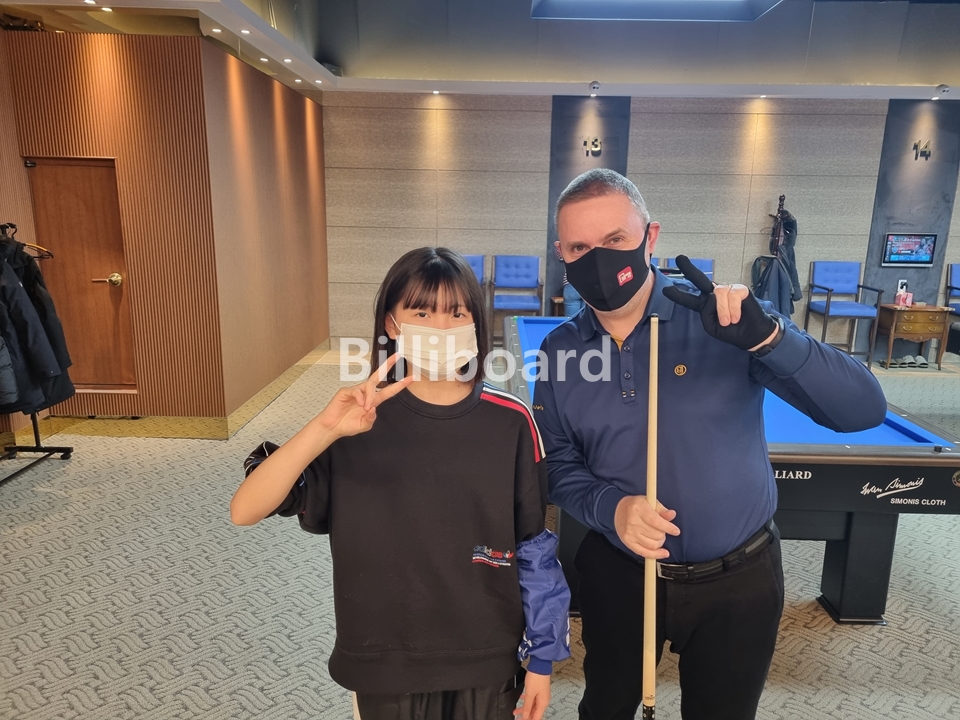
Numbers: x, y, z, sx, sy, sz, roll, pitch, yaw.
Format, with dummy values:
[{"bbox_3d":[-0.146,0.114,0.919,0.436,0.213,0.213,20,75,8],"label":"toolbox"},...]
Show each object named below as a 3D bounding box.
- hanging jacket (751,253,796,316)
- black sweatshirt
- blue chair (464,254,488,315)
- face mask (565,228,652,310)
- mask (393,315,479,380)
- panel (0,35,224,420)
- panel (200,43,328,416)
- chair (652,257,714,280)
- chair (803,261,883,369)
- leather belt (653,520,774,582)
[{"bbox_3d":[3.109,-0.681,7.626,0.430,0.850,0.290,1,12,1],"label":"hanging jacket"},{"bbox_3d":[-0.152,0.334,1.416,0.570,0.590,0.280,1,12,-2],"label":"black sweatshirt"},{"bbox_3d":[-0.194,-0.552,7.683,0.550,1.085,0.570,1,12,1],"label":"blue chair"},{"bbox_3d":[0.218,-0.152,1.225,0.142,0.127,0.110,-6,14,24],"label":"face mask"},{"bbox_3d":[-0.072,-0.021,1.225,0.140,0.105,0.085,-1,6,-9],"label":"mask"},{"bbox_3d":[-2.330,-0.822,4.759,1.207,2.453,0.080,1,12,1],"label":"panel"},{"bbox_3d":[-1.736,-1.133,6.285,0.080,2.452,3.216,1,12,1],"label":"panel"},{"bbox_3d":[2.175,-0.505,7.650,0.550,1.085,0.570,1,12,1],"label":"chair"},{"bbox_3d":[3.815,-0.473,7.628,0.550,1.085,0.570,1,12,1],"label":"chair"},{"bbox_3d":[0.398,0.347,1.410,0.370,0.050,0.270,4,13,13],"label":"leather belt"}]

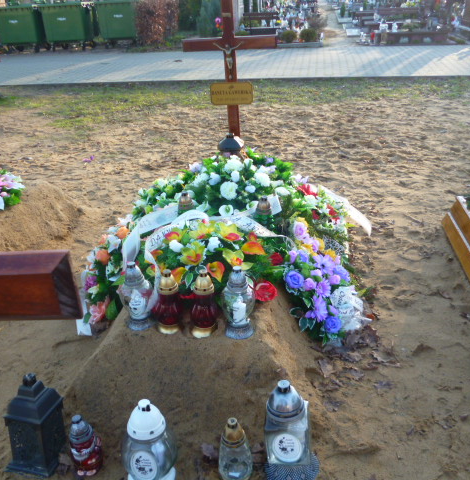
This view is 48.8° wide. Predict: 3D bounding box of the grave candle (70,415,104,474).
[{"bbox_3d":[-0.439,0.585,1.482,0.095,0.205,0.090,-4,26,-7],"label":"grave candle"}]

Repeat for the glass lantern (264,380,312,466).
[{"bbox_3d":[0.150,0.521,1.473,0.125,0.280,0.125,0,26,5],"label":"glass lantern"}]

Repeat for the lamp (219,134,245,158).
[{"bbox_3d":[-0.026,-0.545,3.380,0.165,0.290,0.165,-6,26,-8],"label":"lamp"}]

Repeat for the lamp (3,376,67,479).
[{"bbox_3d":[-0.593,0.520,1.508,0.140,0.315,0.140,7,21,8],"label":"lamp"}]

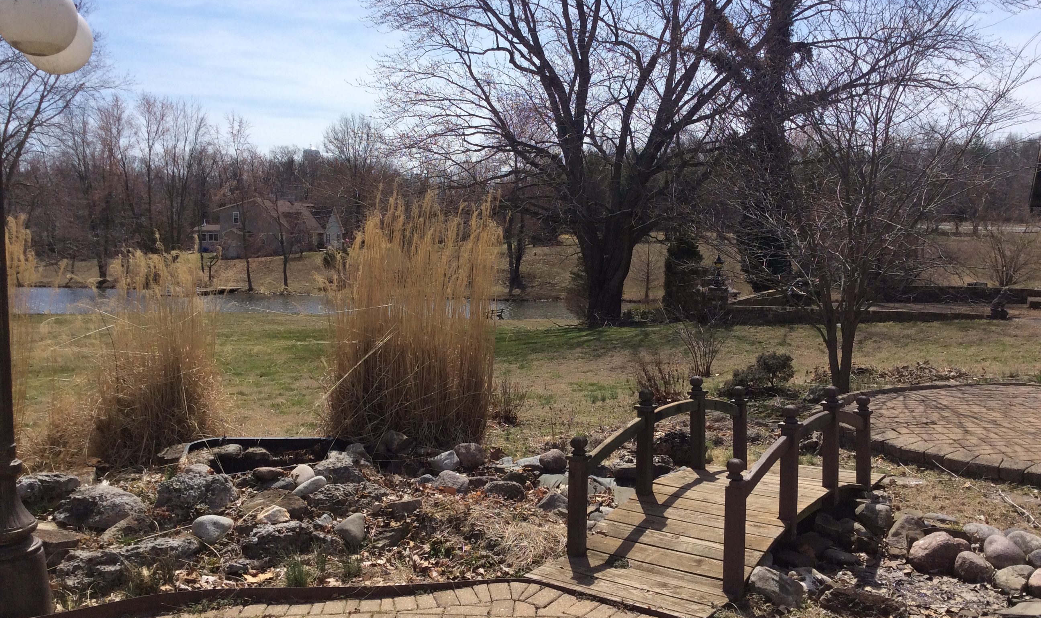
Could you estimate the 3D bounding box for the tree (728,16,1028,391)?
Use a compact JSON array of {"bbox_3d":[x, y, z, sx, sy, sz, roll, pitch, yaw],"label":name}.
[{"bbox_3d":[3.460,-1.000,9.300,2.850,3.650,2.750,1,5,17],"label":"tree"}]

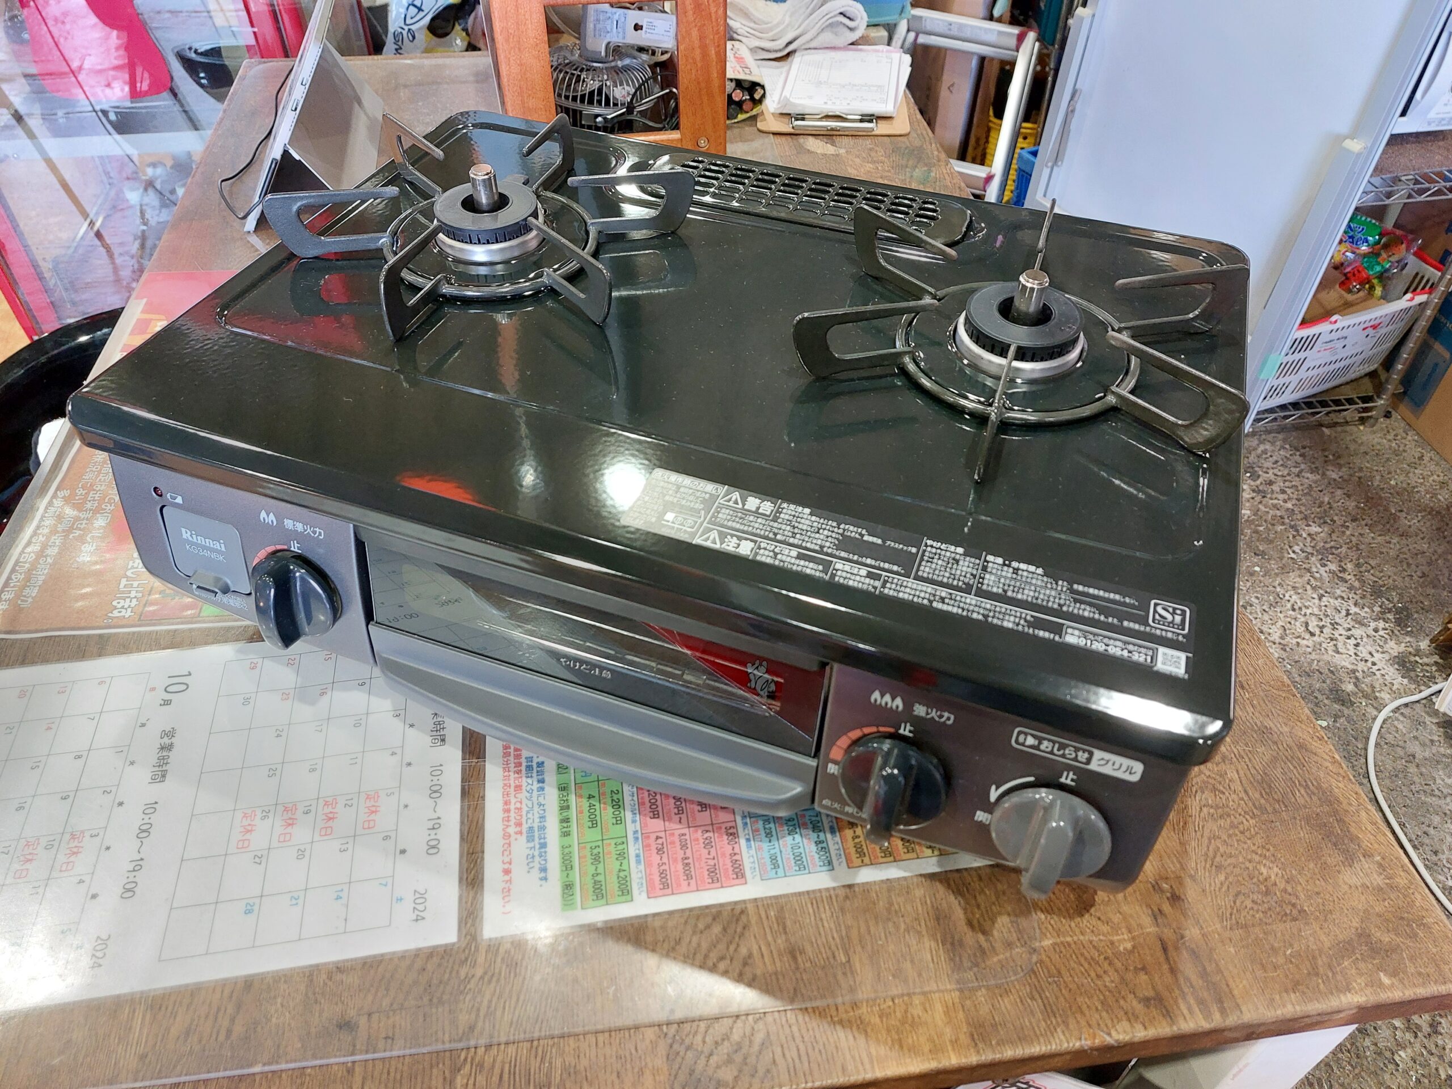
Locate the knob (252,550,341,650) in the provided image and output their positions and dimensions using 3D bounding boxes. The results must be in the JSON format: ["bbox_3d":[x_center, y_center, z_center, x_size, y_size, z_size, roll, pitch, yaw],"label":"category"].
[{"bbox_3d":[-0.230,0.030,0.528,0.047,0.047,0.023,15,33,14],"label":"knob"}]

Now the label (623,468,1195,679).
[{"bbox_3d":[0.074,0.008,0.433,0.245,0.001,0.041,15,48,14],"label":"label"}]

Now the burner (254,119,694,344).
[{"bbox_3d":[-0.142,-0.202,0.602,0.230,0.050,0.220,0,46,0],"label":"burner"}]

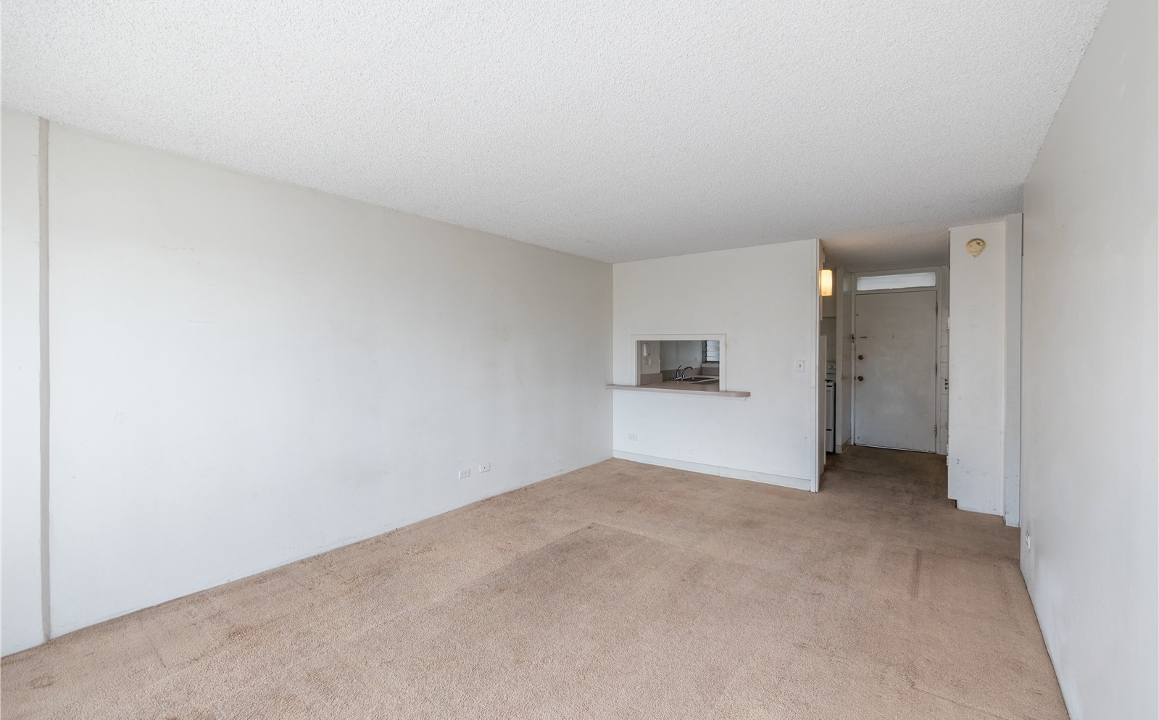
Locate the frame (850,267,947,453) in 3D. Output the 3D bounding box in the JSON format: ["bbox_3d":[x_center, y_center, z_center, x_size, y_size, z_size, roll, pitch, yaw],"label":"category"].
[{"bbox_3d":[4.324,-0.005,6.424,1.041,2.447,0.130,0,1,38],"label":"frame"}]

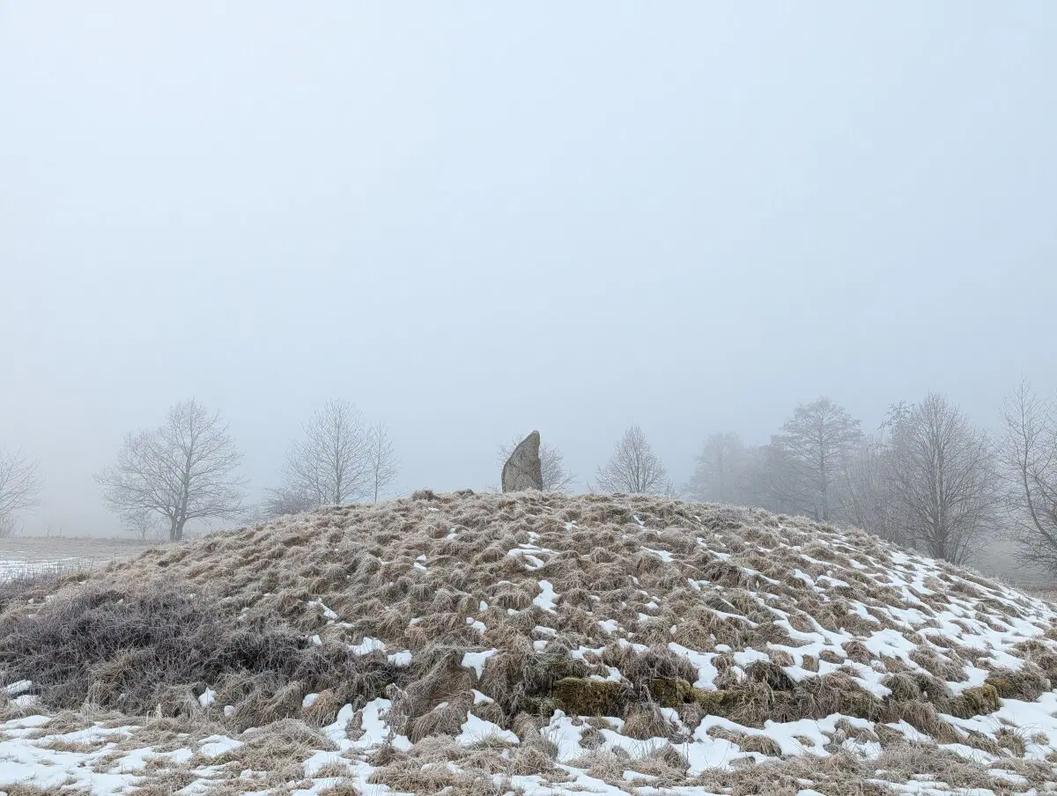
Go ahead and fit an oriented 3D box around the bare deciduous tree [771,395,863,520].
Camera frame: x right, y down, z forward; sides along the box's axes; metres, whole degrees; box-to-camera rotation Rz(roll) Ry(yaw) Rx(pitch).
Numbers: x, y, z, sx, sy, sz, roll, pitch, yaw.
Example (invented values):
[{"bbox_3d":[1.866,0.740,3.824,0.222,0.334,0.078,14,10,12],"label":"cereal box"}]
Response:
[{"bbox_3d":[20.328,5.019,51.897,6.031,10.377,6.031,0,-10,0],"label":"bare deciduous tree"}]

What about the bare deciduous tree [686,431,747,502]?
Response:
[{"bbox_3d":[20.378,9.427,79.549,6.475,11.579,6.475,0,-10,0],"label":"bare deciduous tree"}]

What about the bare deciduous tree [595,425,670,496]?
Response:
[{"bbox_3d":[7.044,5.709,49.750,5.024,7.840,5.024,0,-10,0],"label":"bare deciduous tree"}]

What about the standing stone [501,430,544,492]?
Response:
[{"bbox_3d":[-0.131,1.423,16.192,0.884,1.437,0.600,0,-10,0],"label":"standing stone"}]

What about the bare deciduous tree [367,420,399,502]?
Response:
[{"bbox_3d":[-9.916,5.500,49.785,2.285,8.148,2.285,0,-10,0],"label":"bare deciduous tree"}]

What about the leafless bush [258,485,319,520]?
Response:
[{"bbox_3d":[-16.157,7.696,49.410,3.949,3.691,3.949,0,-10,0],"label":"leafless bush"}]

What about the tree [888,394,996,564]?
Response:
[{"bbox_3d":[17.941,3.554,31.857,4.067,7.647,4.067,0,-10,0],"label":"tree"}]

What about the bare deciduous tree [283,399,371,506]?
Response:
[{"bbox_3d":[-14.292,4.964,51.906,6.005,10.008,6.005,0,-10,0],"label":"bare deciduous tree"}]

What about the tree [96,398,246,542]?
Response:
[{"bbox_3d":[-25.280,4.996,51.901,9.352,9.944,9.352,0,-10,0],"label":"tree"}]

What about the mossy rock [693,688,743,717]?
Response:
[{"bbox_3d":[1.597,2.565,6.206,0.440,0.260,0.380,0,-10,0],"label":"mossy rock"}]

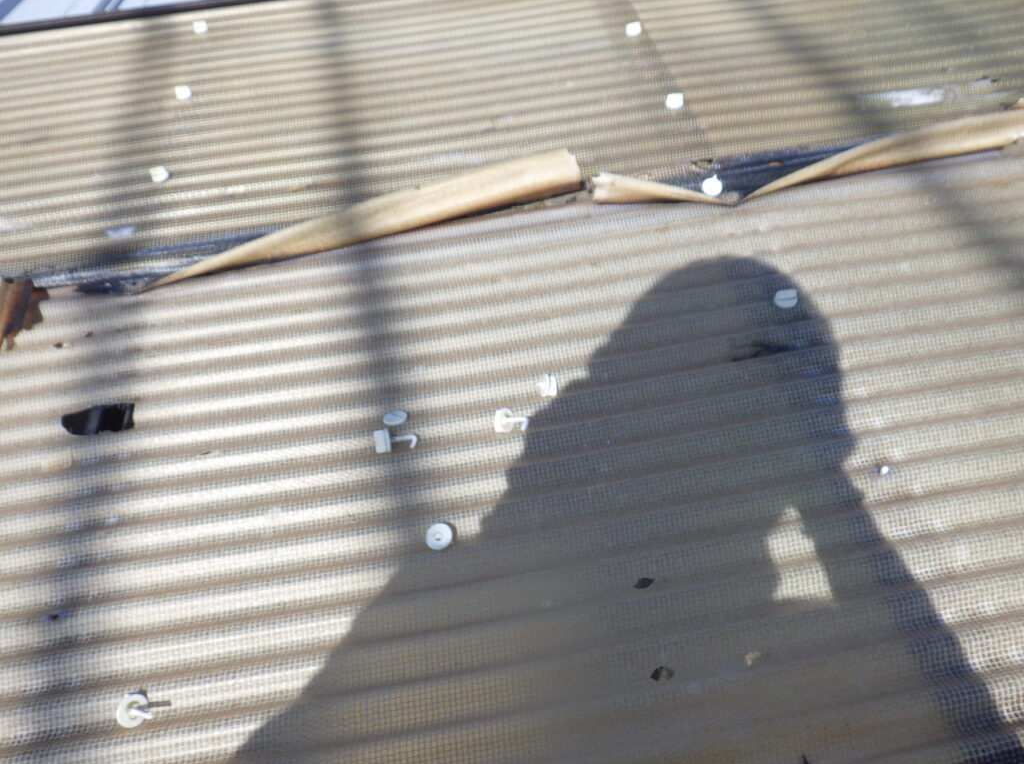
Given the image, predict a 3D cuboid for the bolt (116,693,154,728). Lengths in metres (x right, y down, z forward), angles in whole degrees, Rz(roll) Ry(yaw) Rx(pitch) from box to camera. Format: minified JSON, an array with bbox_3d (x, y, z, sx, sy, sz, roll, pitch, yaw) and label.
[{"bbox_3d":[-0.237,0.208,0.521,0.032,0.020,0.020,-18,55,46],"label":"bolt"}]

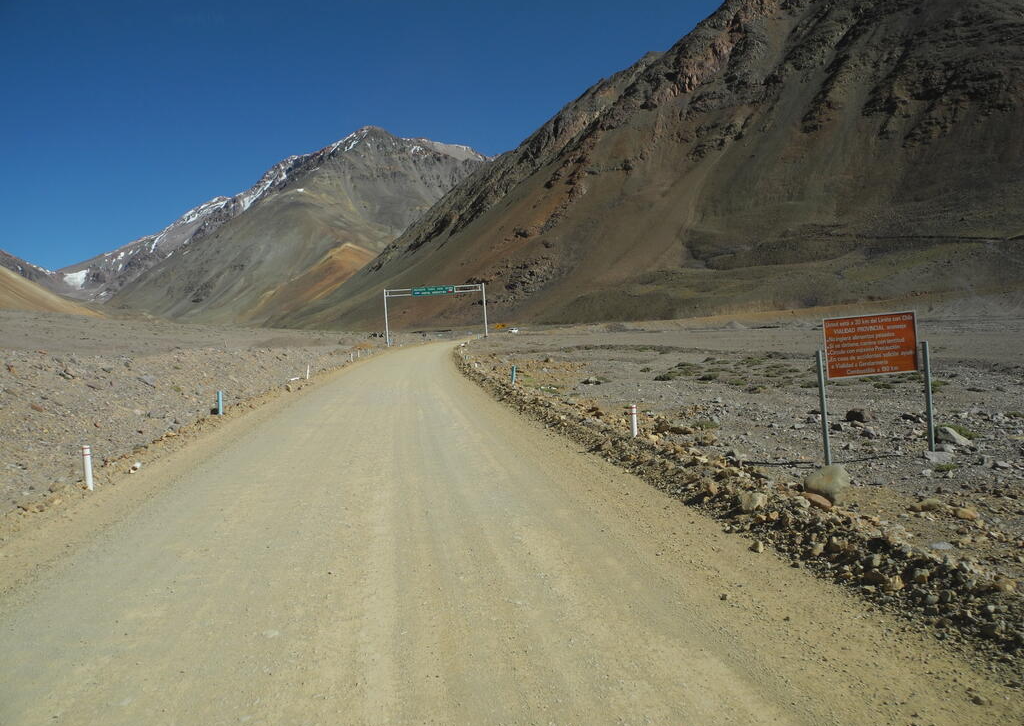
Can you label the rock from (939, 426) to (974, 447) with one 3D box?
[{"bbox_3d":[6.758,1.120,12.631,0.470,0.250,0.360,-5,3,2],"label":"rock"}]

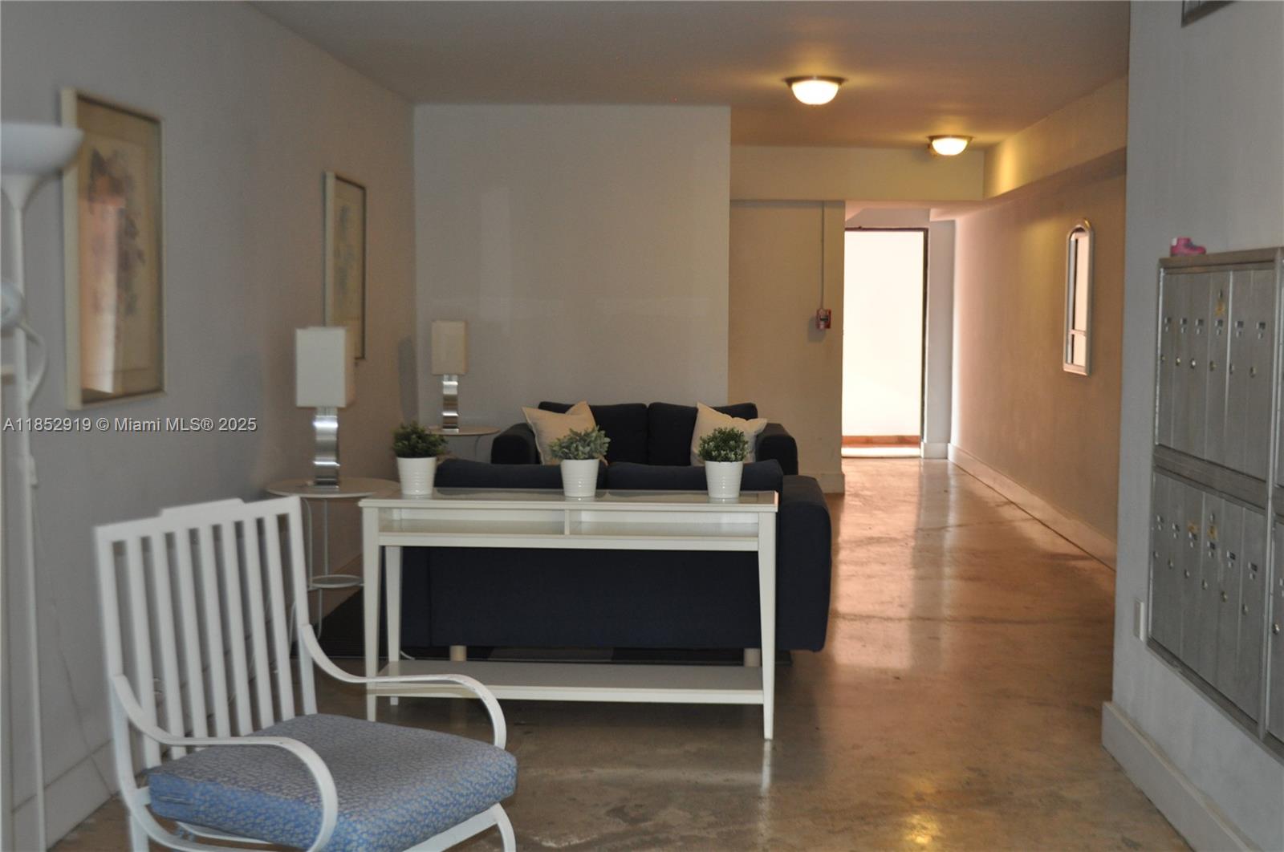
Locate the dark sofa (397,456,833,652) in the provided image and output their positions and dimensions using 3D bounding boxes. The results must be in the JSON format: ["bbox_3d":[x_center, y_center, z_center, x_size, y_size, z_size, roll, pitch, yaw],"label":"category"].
[{"bbox_3d":[-0.120,0.502,6.247,1.640,0.800,0.930,0,5,2],"label":"dark sofa"}]

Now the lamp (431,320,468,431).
[{"bbox_3d":[-1.034,-0.282,8.646,0.182,0.600,0.165,0,5,2],"label":"lamp"}]

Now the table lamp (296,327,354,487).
[{"bbox_3d":[-1.189,-0.070,6.035,0.182,0.600,0.165,0,5,2],"label":"table lamp"}]

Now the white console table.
[{"bbox_3d":[-0.225,0.606,5.284,1.330,0.750,0.370,0,5,4],"label":"white console table"}]

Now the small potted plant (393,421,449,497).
[{"bbox_3d":[-0.734,0.106,5.321,0.180,0.236,0.171,0,5,4],"label":"small potted plant"}]

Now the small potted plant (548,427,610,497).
[{"bbox_3d":[-0.207,0.117,5.287,0.199,0.224,0.189,0,5,4],"label":"small potted plant"}]

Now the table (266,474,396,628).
[{"bbox_3d":[-1.168,0.569,6.108,0.500,0.684,0.500,0,5,2],"label":"table"}]

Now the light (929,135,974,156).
[{"bbox_3d":[2.077,-1.883,10.798,0.297,0.129,0.297,0,5,2],"label":"light"}]

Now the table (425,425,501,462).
[{"bbox_3d":[-1.016,0.357,8.707,0.500,0.684,0.500,0,5,2],"label":"table"}]

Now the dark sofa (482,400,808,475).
[{"bbox_3d":[0.039,0.291,8.782,1.620,0.810,0.920,0,5,3],"label":"dark sofa"}]

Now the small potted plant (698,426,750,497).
[{"bbox_3d":[0.270,0.117,5.254,0.161,0.232,0.153,0,5,4],"label":"small potted plant"}]

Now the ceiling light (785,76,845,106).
[{"bbox_3d":[0.862,-1.661,7.991,0.300,0.121,0.300,0,5,2],"label":"ceiling light"}]

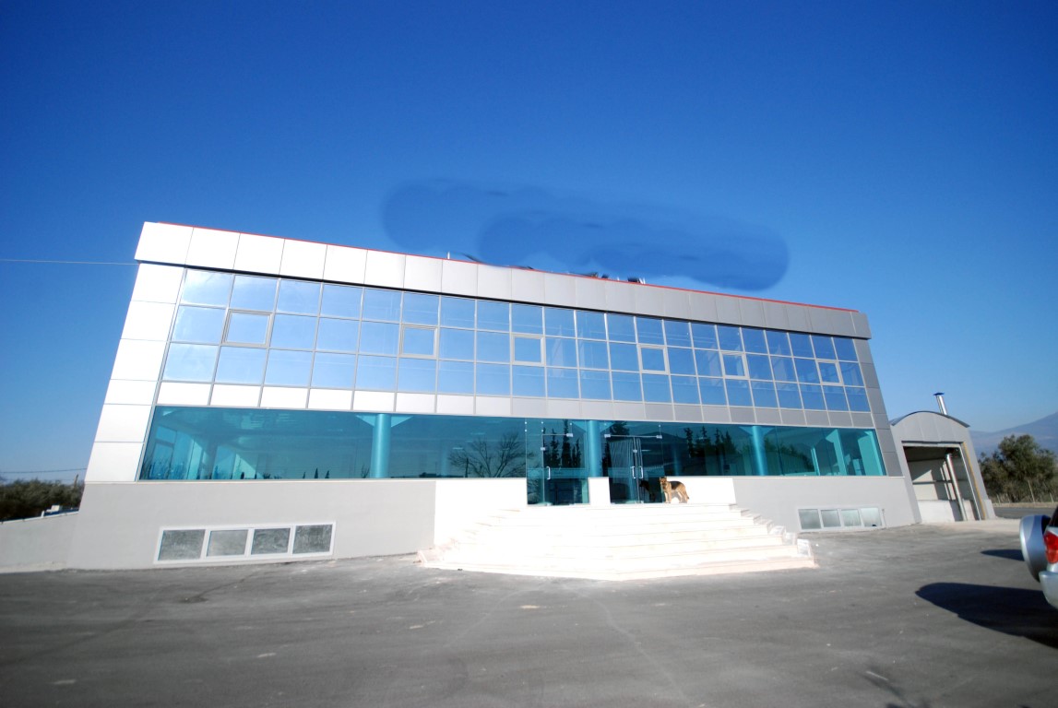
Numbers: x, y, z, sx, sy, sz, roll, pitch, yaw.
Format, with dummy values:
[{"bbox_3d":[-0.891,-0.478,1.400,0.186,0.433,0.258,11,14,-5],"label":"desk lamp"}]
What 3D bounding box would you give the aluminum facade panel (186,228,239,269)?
[{"bbox_3d":[-9.598,-3.165,13.468,1.238,1.225,0.080,4,-18,-16],"label":"aluminum facade panel"}]

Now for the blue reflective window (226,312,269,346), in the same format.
[{"bbox_3d":[-8.072,-0.714,12.722,1.116,1.024,0.100,4,-18,-16],"label":"blue reflective window"}]

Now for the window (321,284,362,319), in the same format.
[{"bbox_3d":[-5.731,-1.595,13.582,1.142,1.048,0.080,4,-18,-16],"label":"window"}]

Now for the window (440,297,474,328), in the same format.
[{"bbox_3d":[-2.304,-1.346,14.551,1.142,1.048,0.080,4,-18,-16],"label":"window"}]

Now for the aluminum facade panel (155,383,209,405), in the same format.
[{"bbox_3d":[-8.891,1.047,11.420,1.114,0.558,0.060,4,-18,-16],"label":"aluminum facade panel"}]

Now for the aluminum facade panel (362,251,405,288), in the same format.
[{"bbox_3d":[-4.608,-2.707,14.243,1.188,1.188,0.100,4,-18,-16],"label":"aluminum facade panel"}]

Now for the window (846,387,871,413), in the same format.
[{"bbox_3d":[14.405,2.007,19.360,1.212,1.121,0.080,4,-18,-16],"label":"window"}]

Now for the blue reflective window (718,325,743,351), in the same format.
[{"bbox_3d":[7.971,-0.592,17.476,1.130,1.041,0.080,4,-18,-16],"label":"blue reflective window"}]

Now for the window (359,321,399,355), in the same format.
[{"bbox_3d":[-4.815,-0.483,14.286,1.212,1.113,0.080,4,-18,-16],"label":"window"}]

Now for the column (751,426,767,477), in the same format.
[{"bbox_3d":[8.738,4.077,16.600,0.500,2.666,0.500,4,-18,-16],"label":"column"}]

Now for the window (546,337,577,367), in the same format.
[{"bbox_3d":[1.105,-0.043,14.812,1.114,1.015,0.060,4,-18,-16],"label":"window"}]

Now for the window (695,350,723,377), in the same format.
[{"bbox_3d":[6.851,0.364,16.809,1.142,1.051,0.080,4,-18,-16],"label":"window"}]

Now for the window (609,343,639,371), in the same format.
[{"bbox_3d":[3.444,0.120,15.993,1.152,1.060,0.100,4,-18,-16],"label":"window"}]

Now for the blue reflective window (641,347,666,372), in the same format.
[{"bbox_3d":[4.600,0.197,16.295,1.165,1.071,0.080,4,-18,-16],"label":"blue reflective window"}]

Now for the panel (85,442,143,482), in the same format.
[{"bbox_3d":[-10.262,2.659,10.935,0.972,0.960,0.060,4,-18,-16],"label":"panel"}]

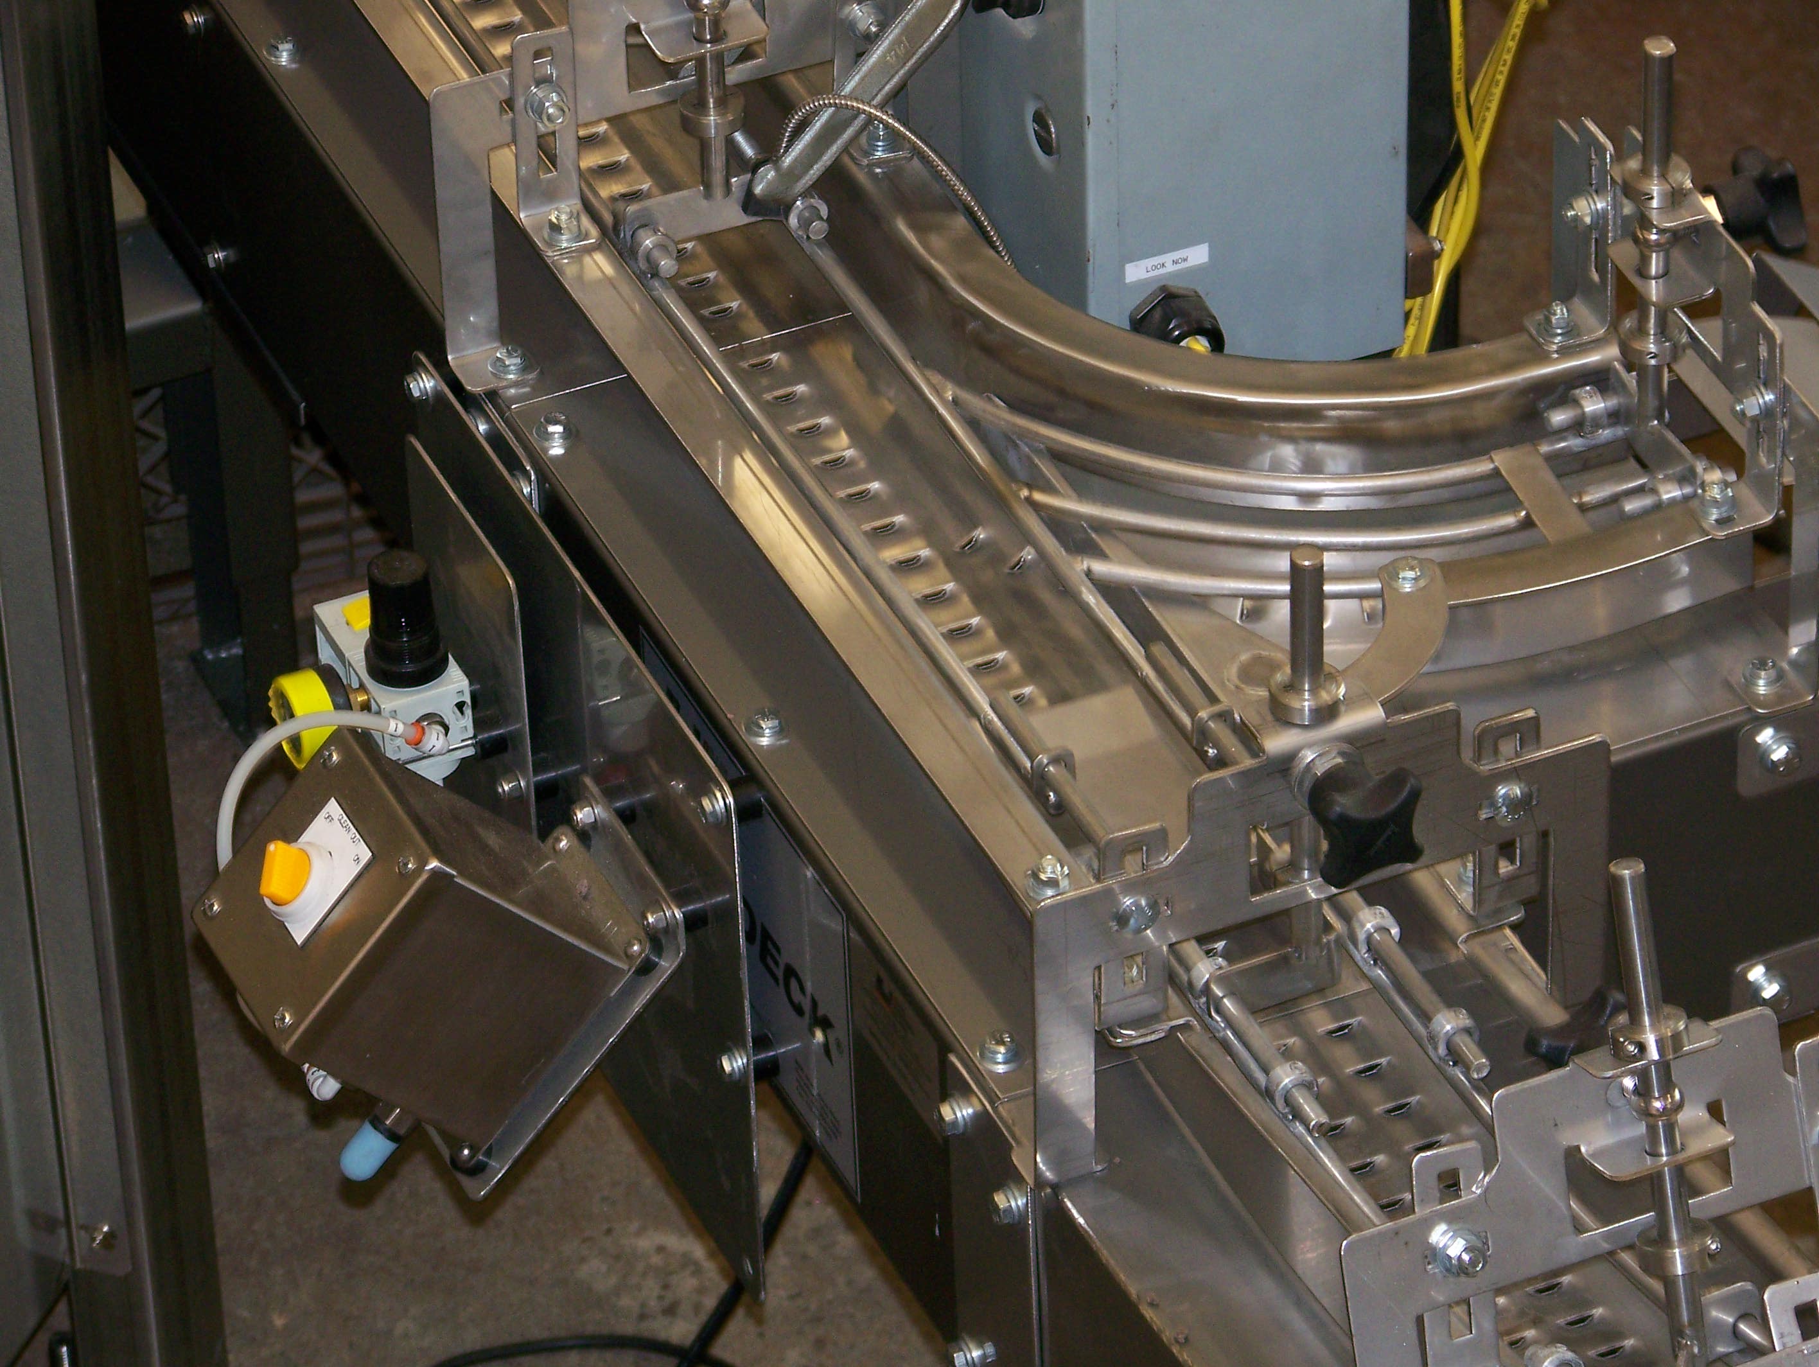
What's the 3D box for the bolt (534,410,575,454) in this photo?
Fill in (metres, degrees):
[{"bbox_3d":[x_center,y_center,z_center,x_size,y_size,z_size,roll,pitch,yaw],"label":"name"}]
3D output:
[{"bbox_3d":[-0.156,-0.114,3.796,0.018,0.008,0.018,-16,40,-18],"label":"bolt"}]

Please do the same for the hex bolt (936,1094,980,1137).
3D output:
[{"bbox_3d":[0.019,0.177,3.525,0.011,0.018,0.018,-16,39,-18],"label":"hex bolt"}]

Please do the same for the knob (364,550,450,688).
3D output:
[{"bbox_3d":[-0.222,-0.030,3.780,0.037,0.053,0.037,-1,37,1],"label":"knob"}]

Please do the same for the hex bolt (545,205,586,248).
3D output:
[{"bbox_3d":[-0.152,-0.203,3.797,0.018,0.015,0.018,-16,40,-18],"label":"hex bolt"}]

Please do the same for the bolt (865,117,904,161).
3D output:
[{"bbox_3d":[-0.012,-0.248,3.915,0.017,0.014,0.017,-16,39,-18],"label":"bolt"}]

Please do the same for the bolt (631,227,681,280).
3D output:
[{"bbox_3d":[-0.110,-0.187,3.765,0.018,0.018,0.024,-16,39,-18],"label":"bolt"}]

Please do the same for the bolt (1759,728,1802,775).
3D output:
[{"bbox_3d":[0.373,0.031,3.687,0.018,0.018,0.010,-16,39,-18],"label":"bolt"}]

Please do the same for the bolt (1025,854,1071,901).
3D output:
[{"bbox_3d":[0.054,0.073,3.357,0.017,0.015,0.017,-16,39,-18],"label":"bolt"}]

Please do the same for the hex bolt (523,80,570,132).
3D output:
[{"bbox_3d":[-0.155,-0.248,3.715,0.018,0.018,0.013,-16,39,-18],"label":"hex bolt"}]

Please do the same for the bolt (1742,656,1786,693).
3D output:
[{"bbox_3d":[0.359,-0.005,3.625,0.018,0.008,0.018,-16,40,-18],"label":"bolt"}]

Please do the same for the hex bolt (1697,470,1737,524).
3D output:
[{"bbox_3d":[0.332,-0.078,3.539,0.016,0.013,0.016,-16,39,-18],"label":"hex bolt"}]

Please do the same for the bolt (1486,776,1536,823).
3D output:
[{"bbox_3d":[0.238,0.048,3.376,0.017,0.017,0.007,-16,40,-18],"label":"bolt"}]

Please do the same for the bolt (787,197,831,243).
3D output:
[{"bbox_3d":[-0.043,-0.203,3.780,0.017,0.017,0.016,-16,39,-18],"label":"bolt"}]

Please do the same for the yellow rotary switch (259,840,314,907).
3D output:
[{"bbox_3d":[-0.254,0.078,3.503,0.023,0.014,0.023,-50,41,12],"label":"yellow rotary switch"}]

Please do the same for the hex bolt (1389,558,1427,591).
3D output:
[{"bbox_3d":[0.203,-0.045,3.507,0.017,0.009,0.017,-16,39,-18],"label":"hex bolt"}]

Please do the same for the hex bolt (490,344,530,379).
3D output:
[{"bbox_3d":[-0.178,-0.144,3.833,0.018,0.009,0.018,-16,40,-18],"label":"hex bolt"}]

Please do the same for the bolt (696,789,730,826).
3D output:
[{"bbox_3d":[-0.082,0.052,3.614,0.009,0.017,0.017,-16,40,-18],"label":"bolt"}]

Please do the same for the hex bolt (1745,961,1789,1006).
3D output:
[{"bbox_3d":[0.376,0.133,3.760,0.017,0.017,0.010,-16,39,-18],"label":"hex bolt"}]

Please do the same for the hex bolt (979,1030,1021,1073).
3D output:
[{"bbox_3d":[0.035,0.143,3.373,0.016,0.011,0.016,-16,39,-18],"label":"hex bolt"}]

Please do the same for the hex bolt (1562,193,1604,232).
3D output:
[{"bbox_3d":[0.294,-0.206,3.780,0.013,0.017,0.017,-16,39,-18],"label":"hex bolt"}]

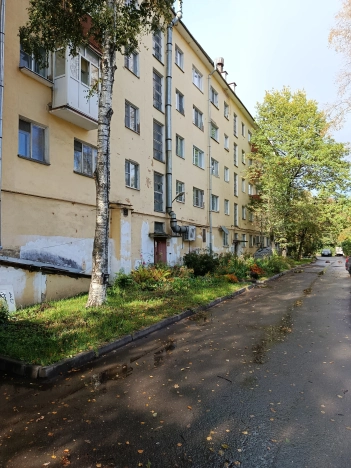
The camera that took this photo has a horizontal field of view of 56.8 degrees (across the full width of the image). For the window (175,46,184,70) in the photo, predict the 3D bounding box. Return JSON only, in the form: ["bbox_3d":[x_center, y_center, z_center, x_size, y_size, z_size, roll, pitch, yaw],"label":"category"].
[{"bbox_3d":[0.200,-11.061,20.470,0.150,1.308,1.148,-2,-3,28],"label":"window"}]

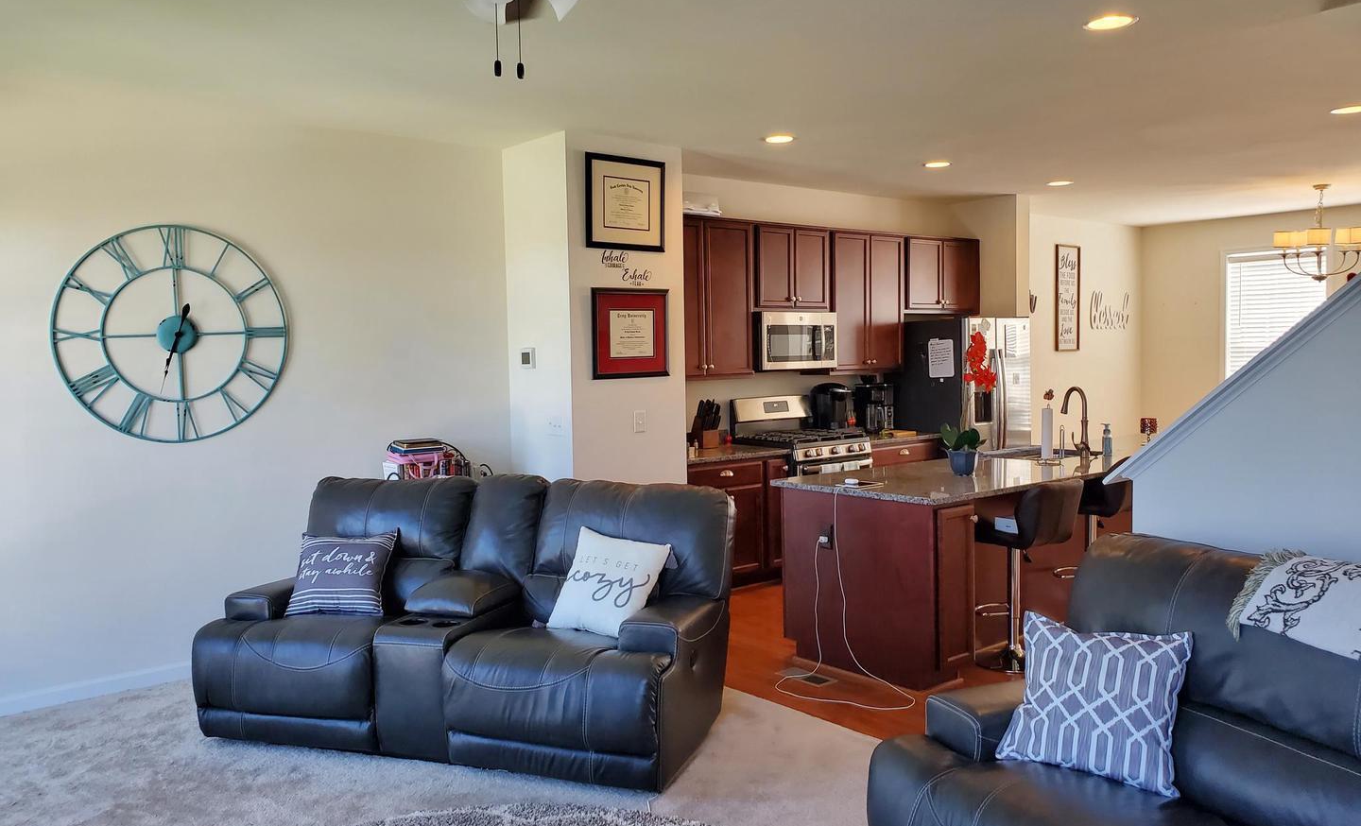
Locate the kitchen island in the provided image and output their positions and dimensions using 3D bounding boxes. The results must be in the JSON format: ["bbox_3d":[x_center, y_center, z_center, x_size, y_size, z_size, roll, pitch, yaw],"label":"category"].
[{"bbox_3d":[2.111,0.723,5.921,3.444,0.914,0.992,-4,5,-40],"label":"kitchen island"}]

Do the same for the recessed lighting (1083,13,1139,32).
[{"bbox_3d":[1.589,-1.444,3.771,0.190,0.030,0.190,-1,4,0],"label":"recessed lighting"}]

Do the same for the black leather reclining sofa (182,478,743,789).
[{"bbox_3d":[-0.867,0.824,4.337,2.020,1.010,0.950,0,4,19],"label":"black leather reclining sofa"}]

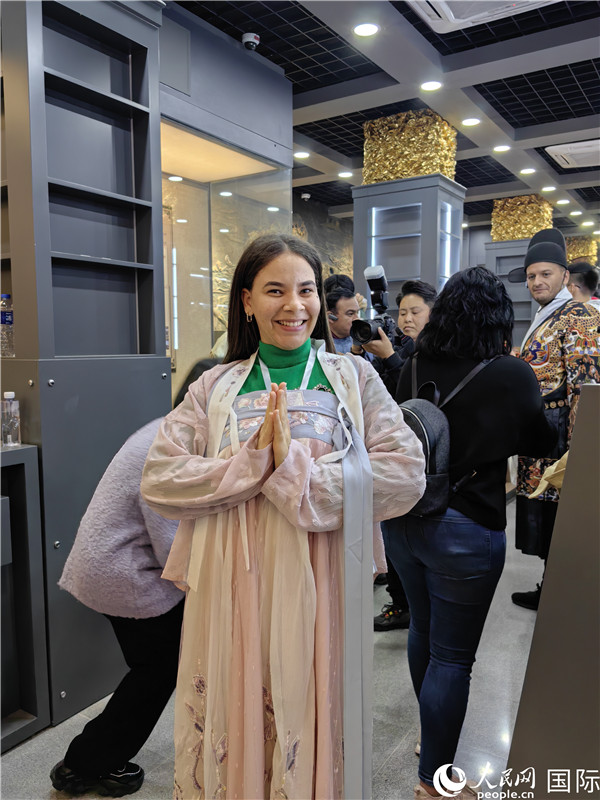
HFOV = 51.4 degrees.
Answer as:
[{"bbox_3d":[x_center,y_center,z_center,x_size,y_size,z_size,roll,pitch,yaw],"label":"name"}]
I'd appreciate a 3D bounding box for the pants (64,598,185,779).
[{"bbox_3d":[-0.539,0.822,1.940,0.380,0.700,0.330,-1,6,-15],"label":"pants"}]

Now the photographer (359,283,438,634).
[{"bbox_3d":[0.536,0.287,2.977,0.480,1.660,0.420,5,7,42],"label":"photographer"}]

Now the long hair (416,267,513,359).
[{"bbox_3d":[0.488,-0.258,1.840,0.250,0.260,0.250,5,7,38],"label":"long hair"}]

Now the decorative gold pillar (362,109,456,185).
[{"bbox_3d":[0.940,-2.079,5.323,0.650,0.580,0.490,4,6,34],"label":"decorative gold pillar"}]

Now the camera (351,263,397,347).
[{"bbox_3d":[0.322,-0.413,2.700,0.150,0.320,0.220,5,15,41],"label":"camera"}]

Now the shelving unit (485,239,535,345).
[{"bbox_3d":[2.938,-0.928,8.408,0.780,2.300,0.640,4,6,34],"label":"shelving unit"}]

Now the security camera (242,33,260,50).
[{"bbox_3d":[-0.297,-2.192,3.815,0.115,0.095,0.115,0,5,0],"label":"security camera"}]

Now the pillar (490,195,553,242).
[{"bbox_3d":[2.947,-2.342,8.276,0.650,0.580,0.500,4,6,34],"label":"pillar"}]

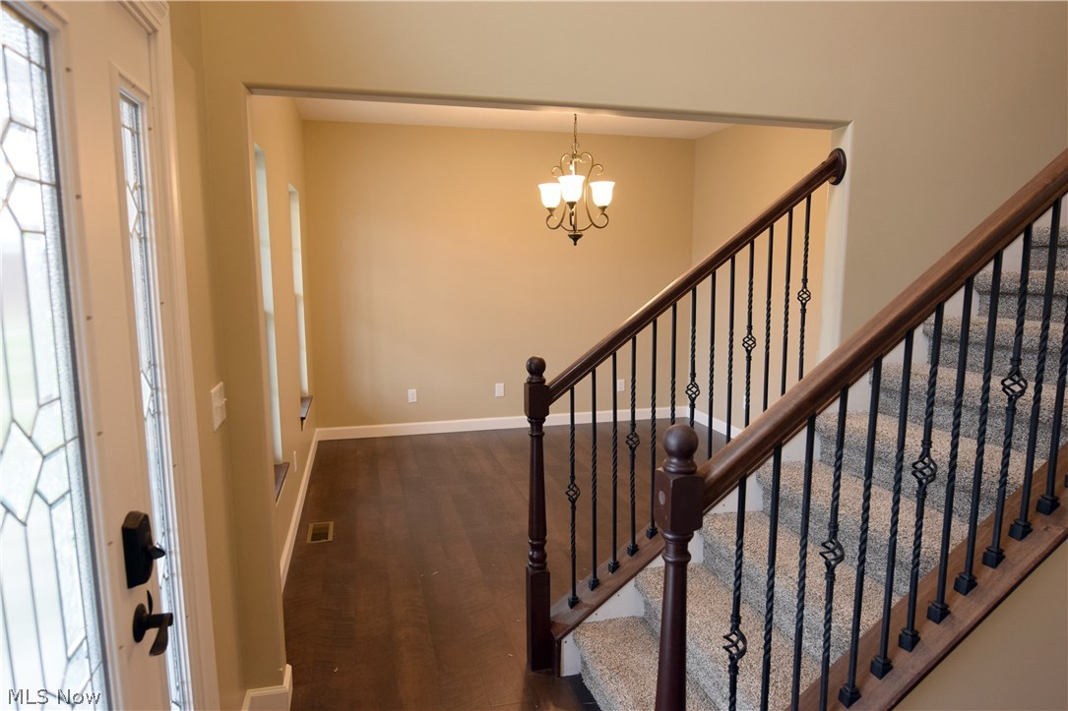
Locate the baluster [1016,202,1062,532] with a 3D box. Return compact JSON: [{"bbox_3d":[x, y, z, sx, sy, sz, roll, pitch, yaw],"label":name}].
[{"bbox_3d":[1.316,0.051,1.623,0.032,0.895,0.032,-3,9,-15],"label":"baluster"}]

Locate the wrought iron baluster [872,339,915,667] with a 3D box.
[{"bbox_3d":[0.899,0.384,1.554,0.032,0.895,0.032,-3,9,-15],"label":"wrought iron baluster"}]

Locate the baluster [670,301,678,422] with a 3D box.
[{"bbox_3d":[0.560,0.237,2.505,0.032,0.895,0.032,-3,9,-15],"label":"baluster"}]

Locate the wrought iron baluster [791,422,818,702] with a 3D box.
[{"bbox_3d":[0.638,0.569,1.484,0.032,0.873,0.032,-3,9,-15],"label":"wrought iron baluster"}]

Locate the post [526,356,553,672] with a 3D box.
[{"bbox_3d":[0.015,0.623,2.406,0.074,1.238,0.074,-3,9,-15],"label":"post"}]

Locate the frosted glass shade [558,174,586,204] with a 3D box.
[{"bbox_3d":[0.229,-1.017,3.797,0.160,0.150,0.160,-1,8,0],"label":"frosted glass shade"}]

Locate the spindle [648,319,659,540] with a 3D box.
[{"bbox_3d":[0.479,0.301,2.491,0.032,0.895,0.032,-3,9,-15],"label":"spindle"}]

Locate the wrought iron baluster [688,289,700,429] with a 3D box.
[{"bbox_3d":[0.641,0.172,2.518,0.048,0.895,0.048,-3,9,-15],"label":"wrought iron baluster"}]

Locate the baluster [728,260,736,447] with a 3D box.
[{"bbox_3d":[0.804,0.042,2.546,0.032,0.895,0.032,-3,9,-15],"label":"baluster"}]

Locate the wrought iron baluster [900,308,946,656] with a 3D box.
[{"bbox_3d":[0.982,0.318,1.567,0.048,0.895,0.048,-3,9,-15],"label":"wrought iron baluster"}]

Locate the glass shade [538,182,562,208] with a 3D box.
[{"bbox_3d":[0.108,-1.045,4.058,0.160,0.150,0.160,-1,8,0],"label":"glass shade"}]

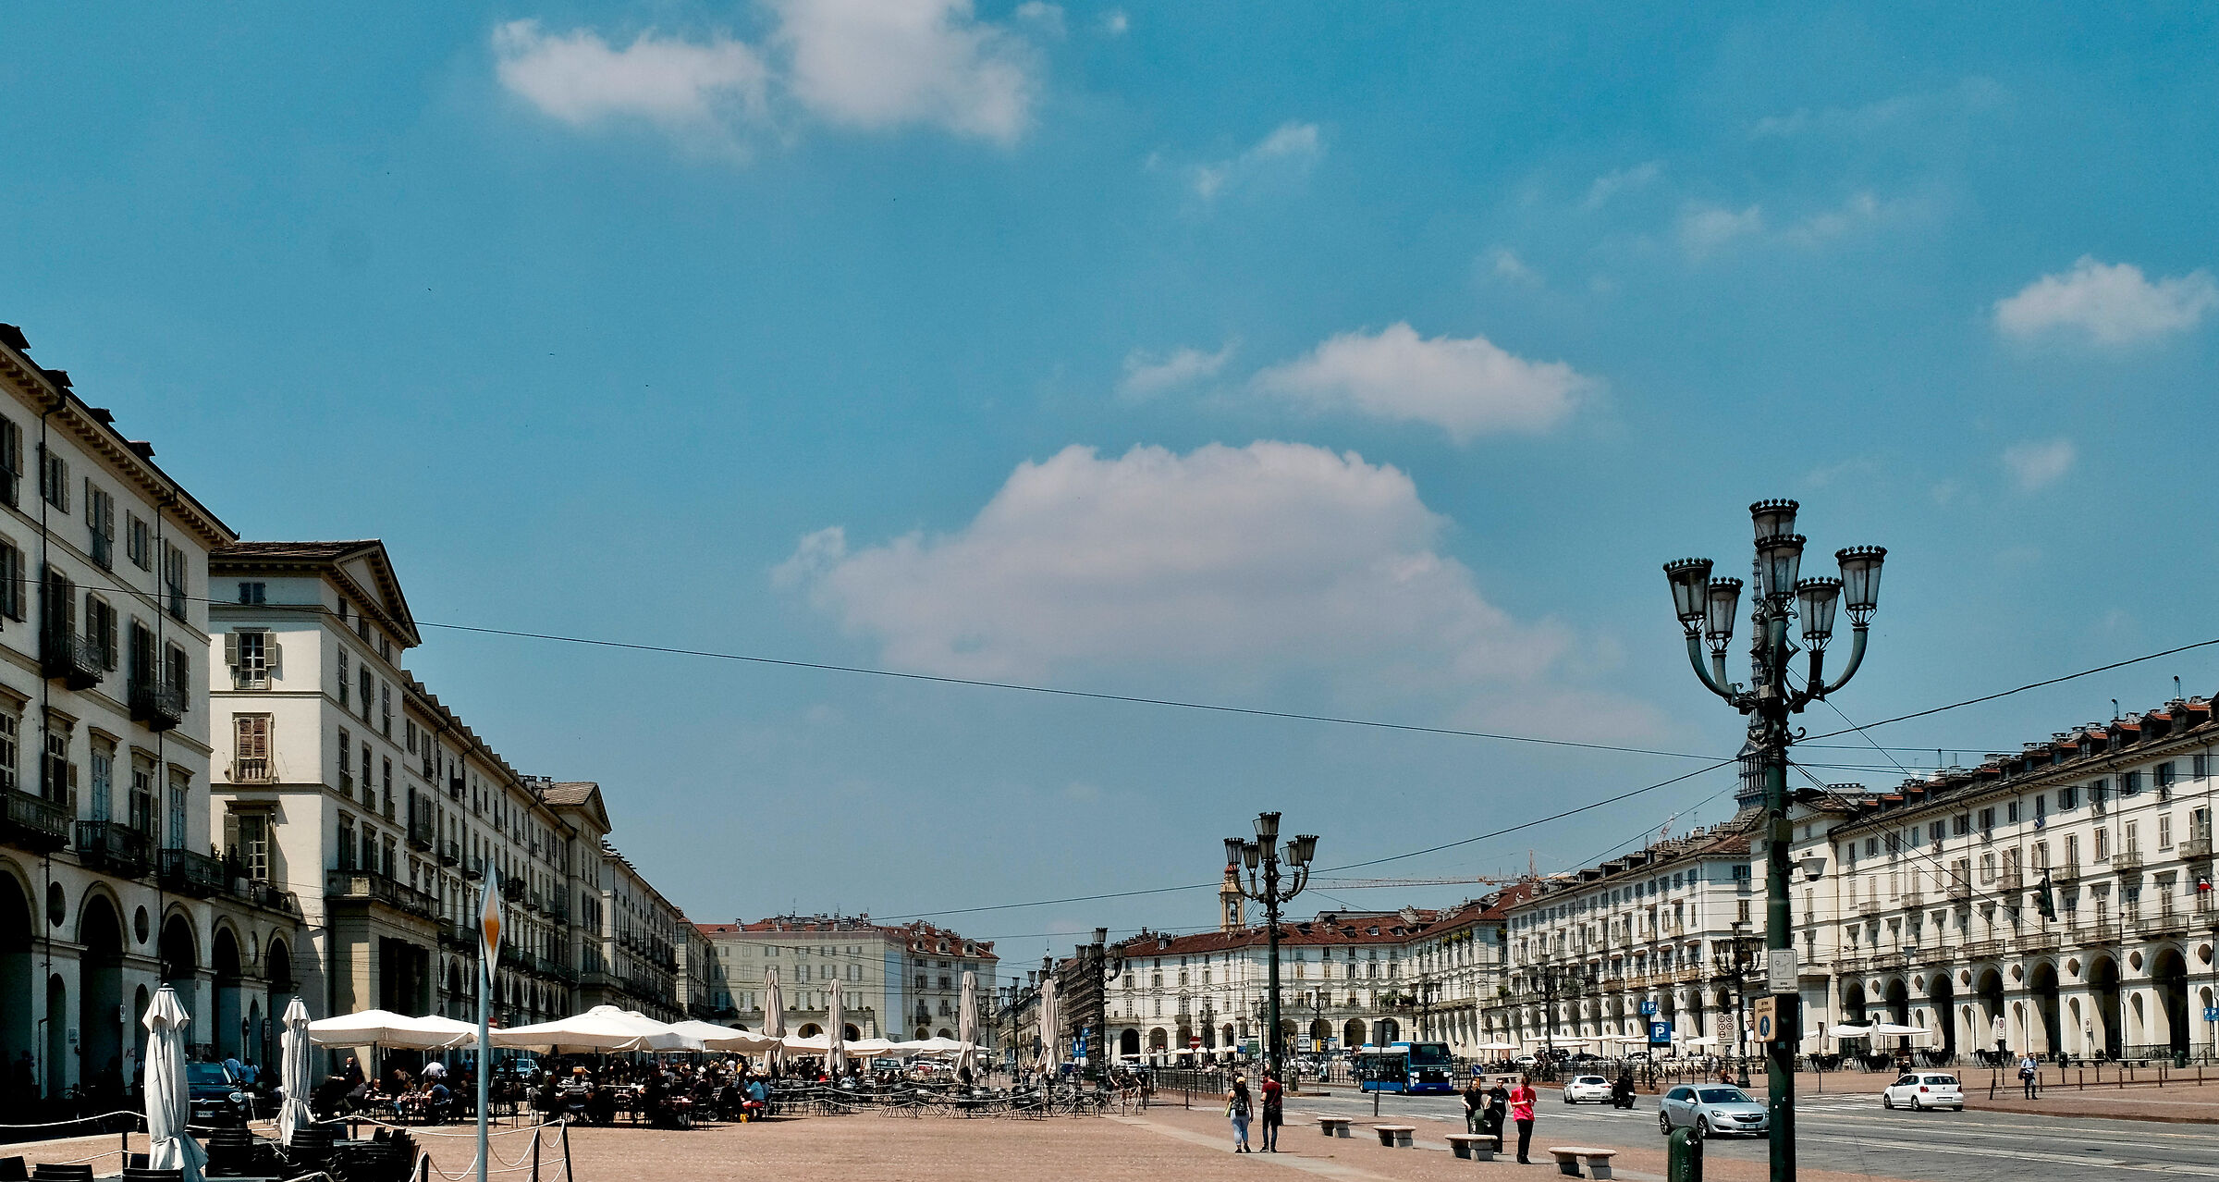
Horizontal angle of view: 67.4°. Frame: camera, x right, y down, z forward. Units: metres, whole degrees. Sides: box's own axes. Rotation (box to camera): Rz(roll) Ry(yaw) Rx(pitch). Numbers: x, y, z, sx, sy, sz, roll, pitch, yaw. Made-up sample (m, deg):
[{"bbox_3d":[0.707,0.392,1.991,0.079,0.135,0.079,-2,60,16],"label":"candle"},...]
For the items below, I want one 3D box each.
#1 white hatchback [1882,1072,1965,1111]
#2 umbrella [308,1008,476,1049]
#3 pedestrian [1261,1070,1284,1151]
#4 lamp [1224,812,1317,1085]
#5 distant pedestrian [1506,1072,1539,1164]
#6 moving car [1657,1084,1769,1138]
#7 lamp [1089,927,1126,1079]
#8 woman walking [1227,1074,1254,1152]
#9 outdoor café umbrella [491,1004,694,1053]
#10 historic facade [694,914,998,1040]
[{"bbox_3d":[31.575,19.397,64.536,1.690,1.460,3.970,-2,-15,6],"label":"white hatchback"},{"bbox_3d":[-22.373,14.777,51.670,4.600,3.400,4.600,7,-16,-24],"label":"umbrella"},{"bbox_3d":[3.443,11.028,35.331,0.500,1.710,0.360,4,-15,-14],"label":"pedestrian"},{"bbox_3d":[5.079,11.910,52.776,2.880,9.600,2.880,-2,-14,5],"label":"lamp"},{"bbox_3d":[7.725,9.852,31.145,0.520,1.700,0.360,0,-15,0],"label":"distant pedestrian"},{"bbox_3d":[17.927,15.433,49.500,1.860,1.500,4.850,1,-14,-6],"label":"moving car"},{"bbox_3d":[-0.491,25.495,101.719,2.880,9.600,2.880,0,-14,0],"label":"lamp"},{"bbox_3d":[2.780,11.069,35.331,0.530,1.630,0.380,2,-15,-6],"label":"woman walking"},{"bbox_3d":[-15.293,14.259,49.831,4.600,3.400,4.600,-2,-15,8],"label":"outdoor café umbrella"},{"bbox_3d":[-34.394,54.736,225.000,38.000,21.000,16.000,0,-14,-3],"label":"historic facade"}]

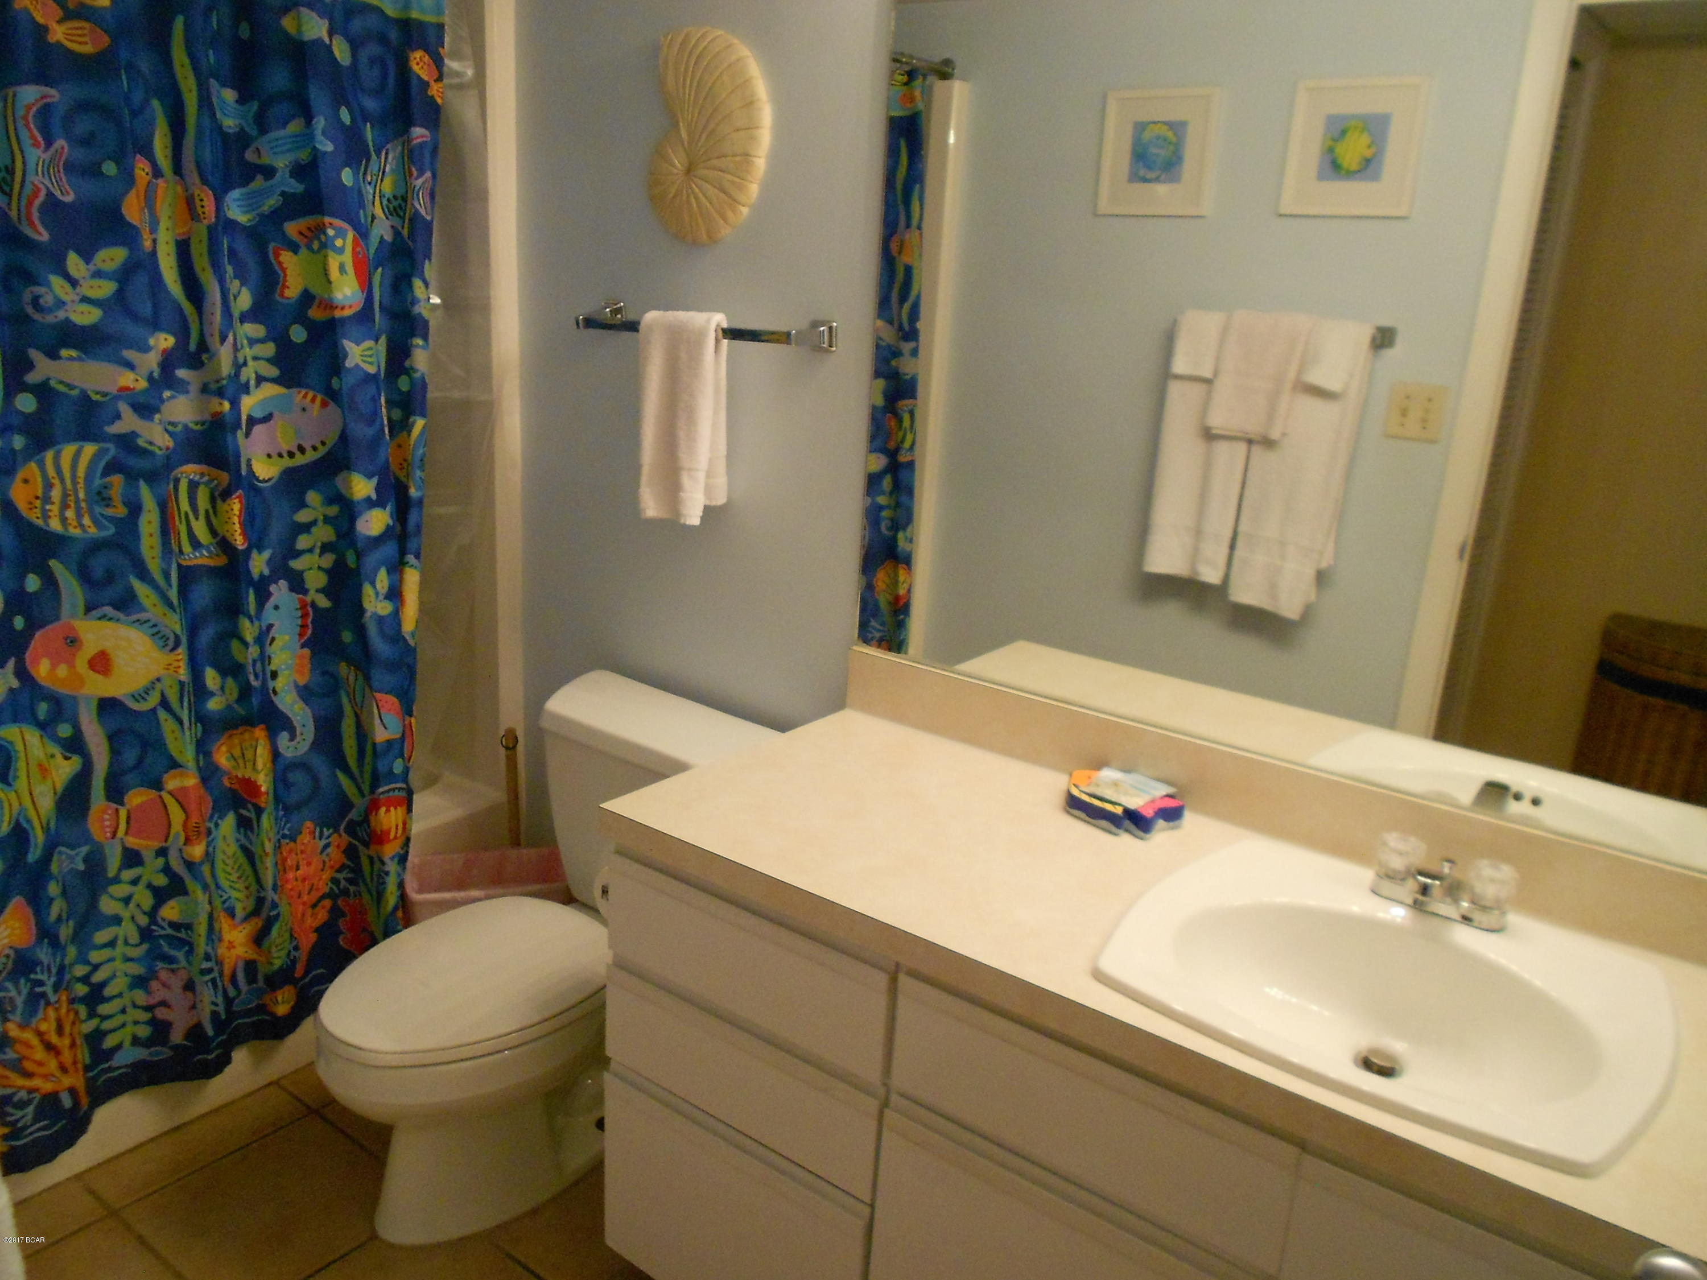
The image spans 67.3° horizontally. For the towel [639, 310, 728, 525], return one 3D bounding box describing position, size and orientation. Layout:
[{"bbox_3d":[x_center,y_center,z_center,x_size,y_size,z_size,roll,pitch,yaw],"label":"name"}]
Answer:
[{"bbox_3d":[-0.280,-0.363,2.102,0.175,0.343,0.058,15,20,34],"label":"towel"}]

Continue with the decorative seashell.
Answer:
[{"bbox_3d":[-0.231,-0.794,2.029,0.250,0.320,0.050,15,20,34],"label":"decorative seashell"}]

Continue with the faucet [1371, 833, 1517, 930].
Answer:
[{"bbox_3d":[0.666,0.281,1.471,0.155,0.075,0.135,15,20,34],"label":"faucet"}]

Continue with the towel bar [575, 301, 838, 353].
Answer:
[{"bbox_3d":[-0.252,-0.512,2.089,0.520,0.048,0.088,15,20,34],"label":"towel bar"}]

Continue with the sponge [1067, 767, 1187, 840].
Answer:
[{"bbox_3d":[0.356,0.222,1.723,0.102,0.034,0.157,-11,21,-40],"label":"sponge"}]

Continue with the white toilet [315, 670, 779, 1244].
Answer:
[{"bbox_3d":[-0.521,0.527,2.108,0.470,0.730,0.730,15,20,34],"label":"white toilet"}]

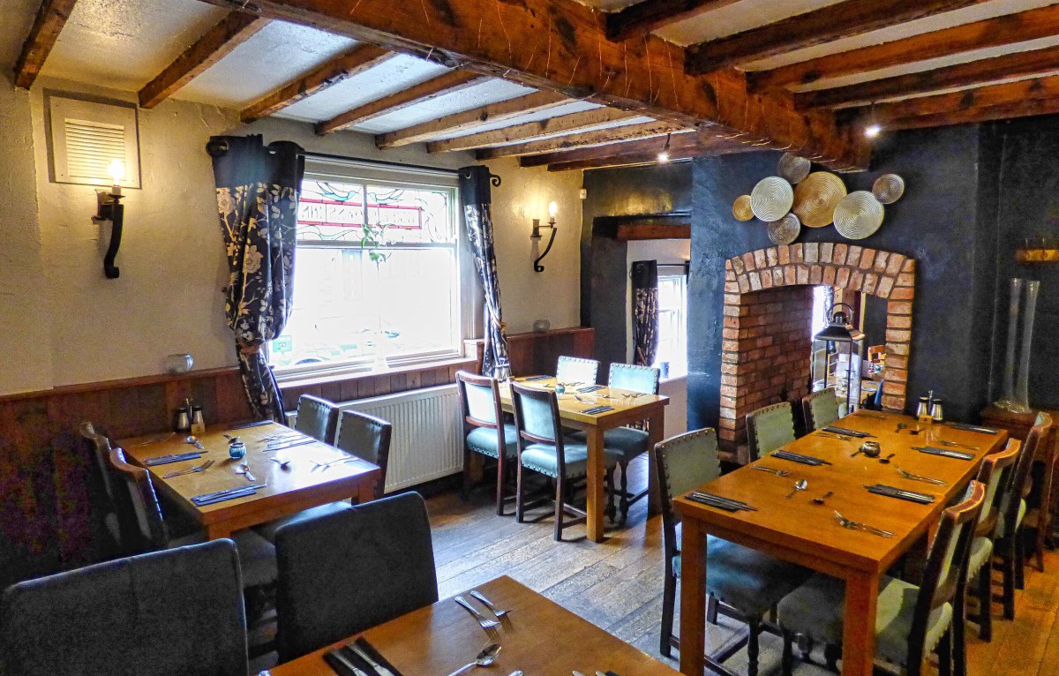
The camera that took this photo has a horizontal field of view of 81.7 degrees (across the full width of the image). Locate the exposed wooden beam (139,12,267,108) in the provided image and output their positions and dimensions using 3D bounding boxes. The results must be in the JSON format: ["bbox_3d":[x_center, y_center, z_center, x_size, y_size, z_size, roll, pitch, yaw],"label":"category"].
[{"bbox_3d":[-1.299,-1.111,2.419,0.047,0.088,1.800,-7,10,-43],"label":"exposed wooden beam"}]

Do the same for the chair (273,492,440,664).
[{"bbox_3d":[-0.302,0.950,1.529,0.450,0.970,0.580,-5,8,-37],"label":"chair"}]

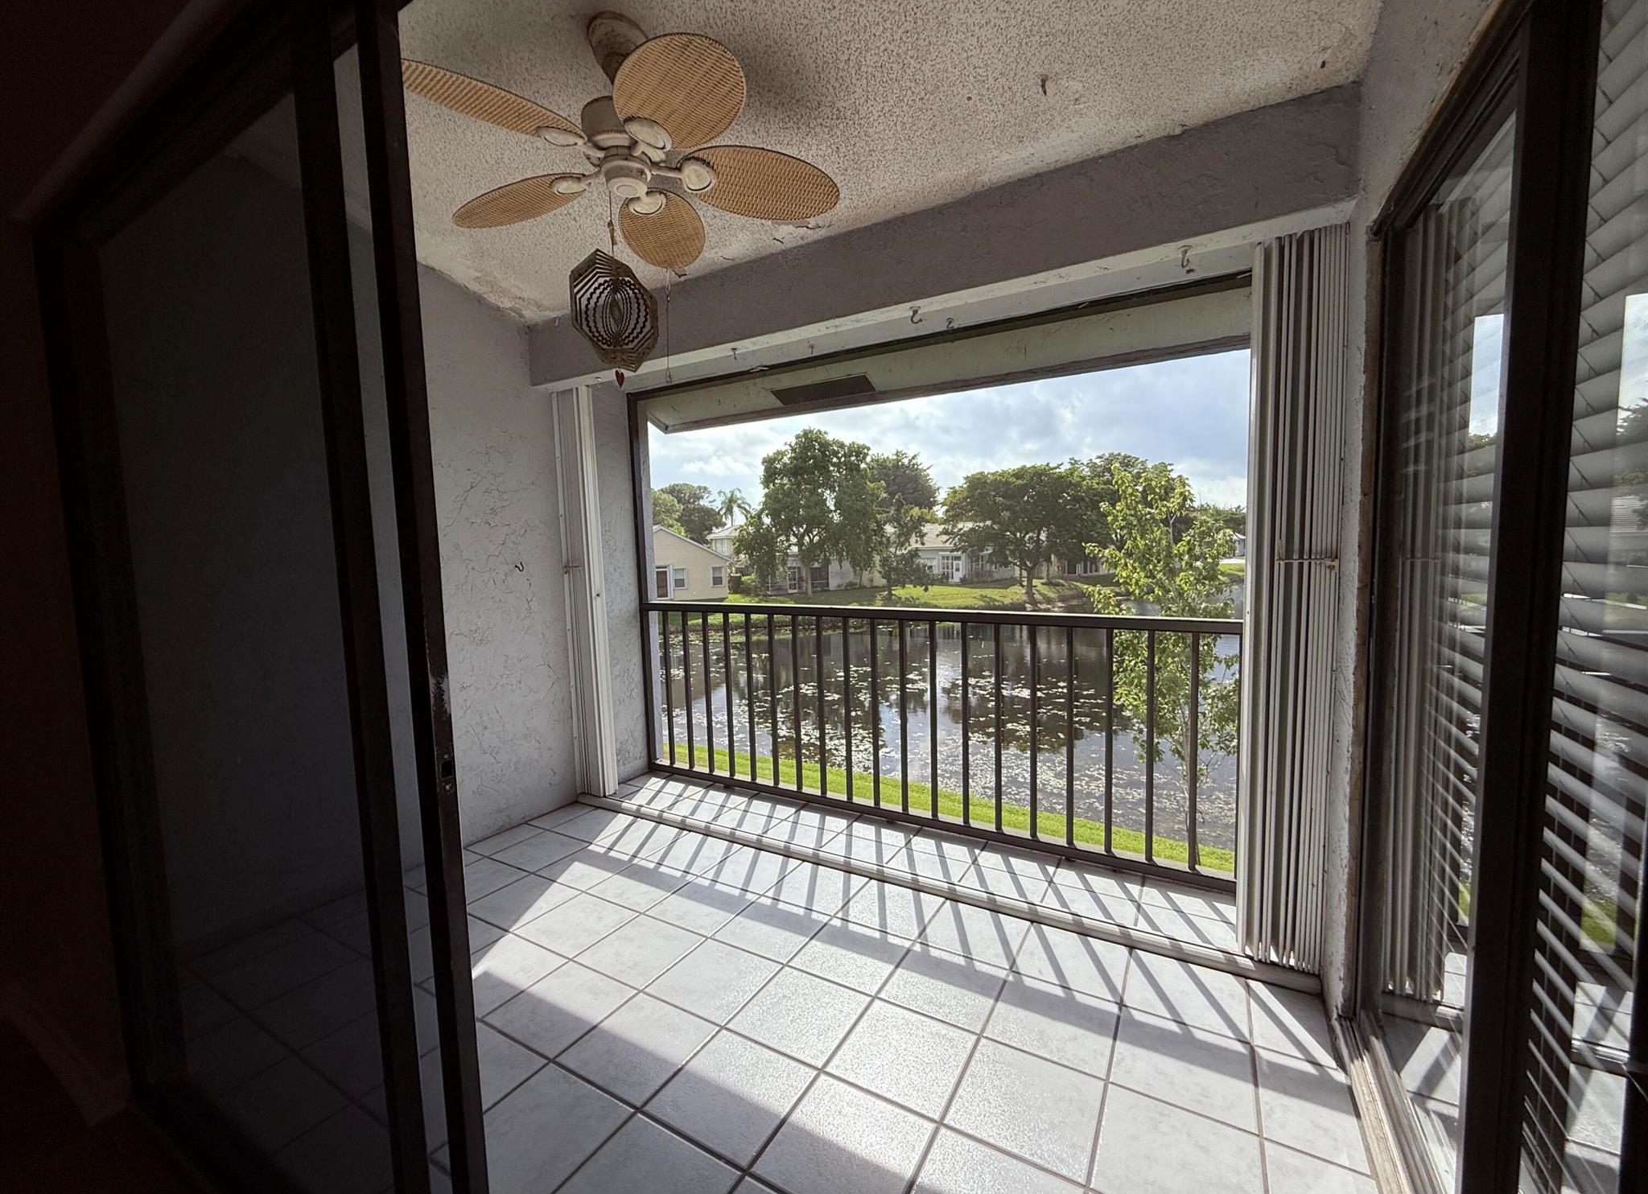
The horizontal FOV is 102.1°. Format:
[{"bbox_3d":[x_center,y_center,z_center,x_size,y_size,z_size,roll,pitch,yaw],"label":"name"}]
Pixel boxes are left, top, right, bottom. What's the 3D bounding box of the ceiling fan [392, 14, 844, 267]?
[{"bbox_3d":[-0.528,-1.283,1.769,1.160,0.420,1.160,1,6,30],"label":"ceiling fan"}]

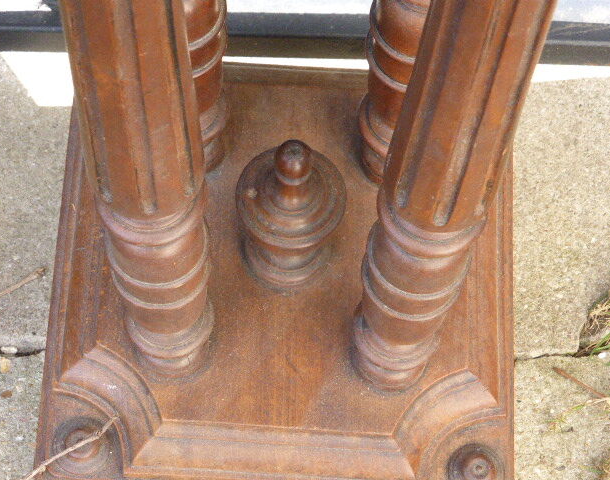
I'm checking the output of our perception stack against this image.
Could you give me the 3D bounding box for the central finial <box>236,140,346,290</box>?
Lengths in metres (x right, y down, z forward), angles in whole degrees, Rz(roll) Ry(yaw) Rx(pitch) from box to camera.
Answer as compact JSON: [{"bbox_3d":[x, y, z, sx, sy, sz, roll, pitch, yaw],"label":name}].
[{"bbox_3d":[-0.010,-0.026,1.193,0.077,0.169,0.077,0,67,-2],"label":"central finial"}]

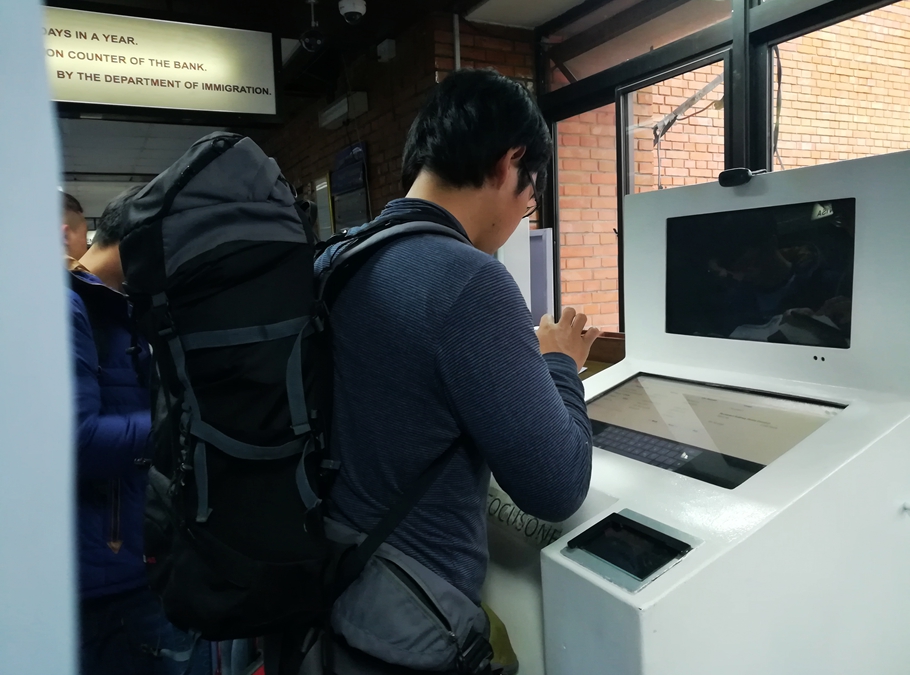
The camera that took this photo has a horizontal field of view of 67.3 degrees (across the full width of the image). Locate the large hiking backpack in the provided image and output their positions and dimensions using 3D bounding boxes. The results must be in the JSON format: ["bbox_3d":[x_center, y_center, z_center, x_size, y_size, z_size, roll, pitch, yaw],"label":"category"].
[{"bbox_3d":[-0.276,0.063,1.000,0.360,0.670,0.350,-5,5,-33],"label":"large hiking backpack"}]

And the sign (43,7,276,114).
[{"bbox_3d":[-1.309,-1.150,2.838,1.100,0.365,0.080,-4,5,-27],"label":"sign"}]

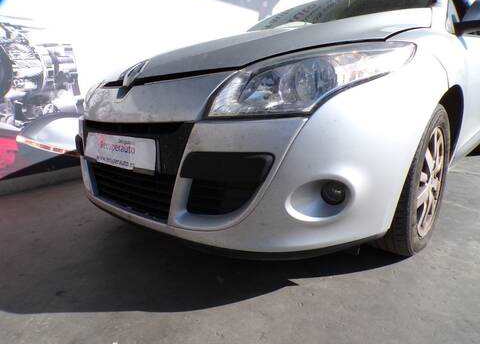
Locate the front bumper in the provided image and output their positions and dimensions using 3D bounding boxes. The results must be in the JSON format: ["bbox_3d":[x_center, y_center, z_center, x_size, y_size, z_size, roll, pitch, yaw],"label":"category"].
[{"bbox_3d":[-0.205,-0.151,1.522,1.790,0.635,0.795,9,14,42],"label":"front bumper"}]

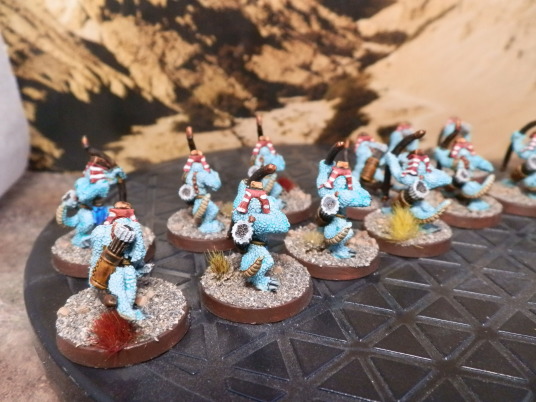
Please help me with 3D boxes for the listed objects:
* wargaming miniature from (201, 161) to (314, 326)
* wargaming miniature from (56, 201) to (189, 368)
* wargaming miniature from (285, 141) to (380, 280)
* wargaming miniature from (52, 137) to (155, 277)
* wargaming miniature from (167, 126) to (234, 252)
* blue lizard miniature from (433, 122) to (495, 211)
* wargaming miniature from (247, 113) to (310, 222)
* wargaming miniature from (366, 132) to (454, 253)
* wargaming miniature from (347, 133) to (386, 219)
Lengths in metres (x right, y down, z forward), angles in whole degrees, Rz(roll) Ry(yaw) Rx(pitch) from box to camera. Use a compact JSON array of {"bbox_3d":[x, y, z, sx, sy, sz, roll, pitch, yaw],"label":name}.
[{"bbox_3d":[-0.002,0.007,0.094,0.025,0.028,0.027,3,22,5],"label":"wargaming miniature"},{"bbox_3d":[-0.028,0.012,0.082,0.025,0.025,0.026,-3,22,-11],"label":"wargaming miniature"},{"bbox_3d":[0.017,0.001,0.109,0.025,0.029,0.027,3,22,4],"label":"wargaming miniature"},{"bbox_3d":[-0.042,-0.001,0.108,0.026,0.030,0.025,-5,22,-14],"label":"wargaming miniature"},{"bbox_3d":[-0.016,-0.005,0.121,0.025,0.030,0.027,2,22,3],"label":"wargaming miniature"},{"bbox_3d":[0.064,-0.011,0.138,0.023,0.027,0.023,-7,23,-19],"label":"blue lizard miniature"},{"bbox_3d":[0.002,-0.012,0.139,0.025,0.029,0.027,4,22,7],"label":"wargaming miniature"},{"bbox_3d":[0.040,-0.004,0.120,0.025,0.029,0.027,-7,23,-19],"label":"wargaming miniature"},{"bbox_3d":[0.032,-0.010,0.144,0.025,0.024,0.027,-3,22,-11],"label":"wargaming miniature"}]

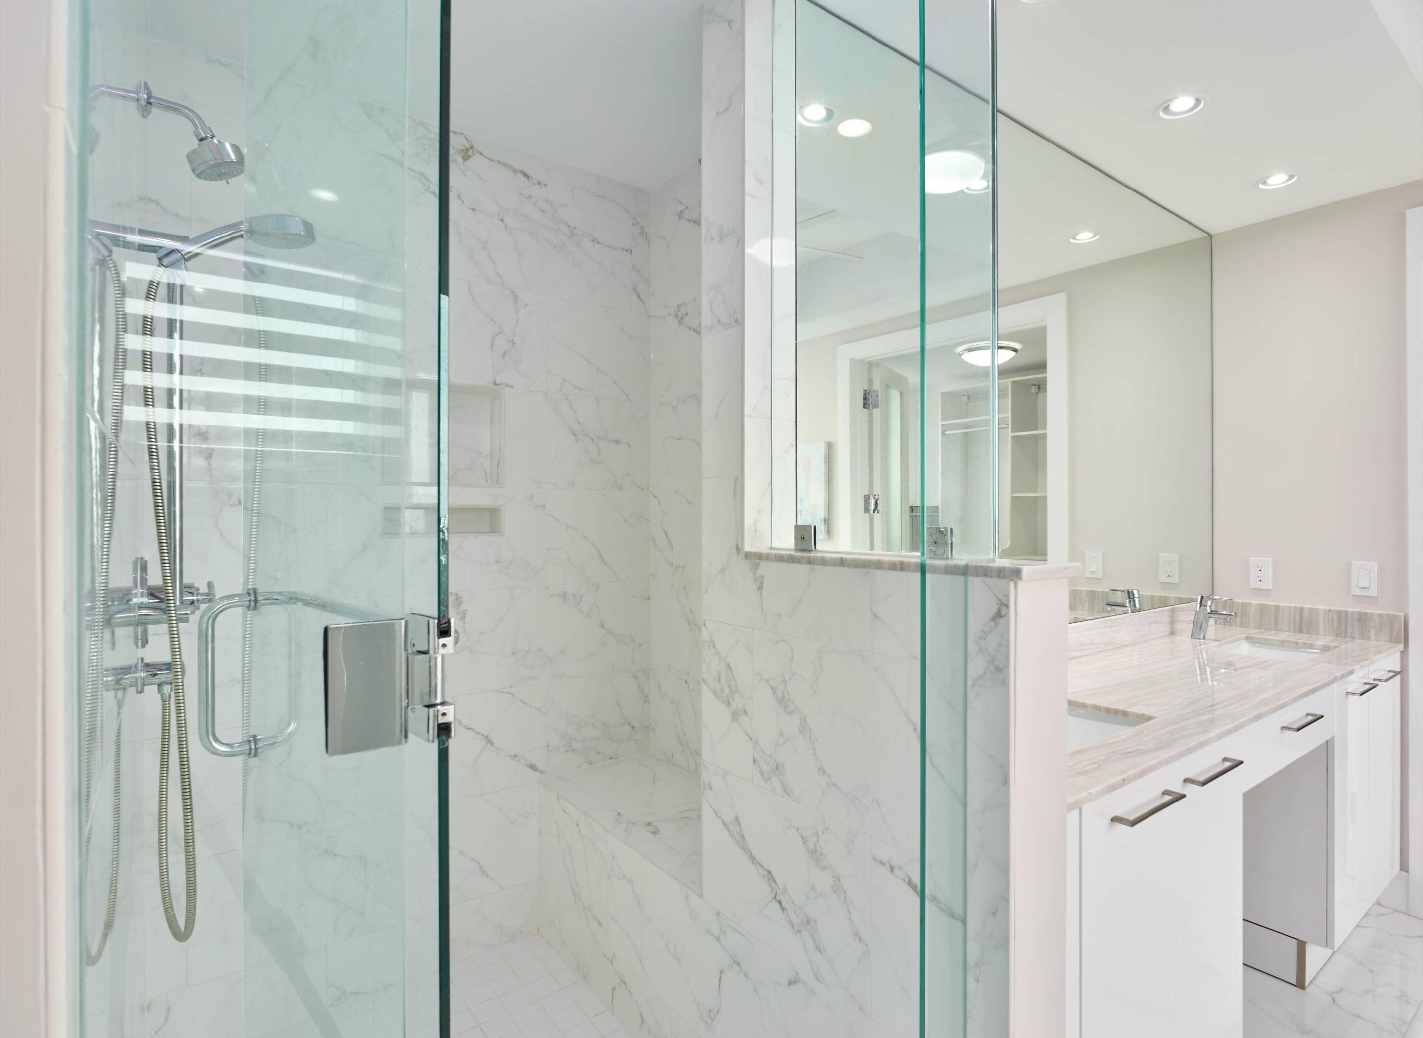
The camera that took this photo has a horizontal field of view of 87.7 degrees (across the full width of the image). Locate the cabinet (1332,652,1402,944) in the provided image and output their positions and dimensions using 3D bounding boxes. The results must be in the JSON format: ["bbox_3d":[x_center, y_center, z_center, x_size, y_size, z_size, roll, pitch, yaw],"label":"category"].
[{"bbox_3d":[1.856,0.868,2.499,0.762,0.857,0.564,0,0,-37],"label":"cabinet"}]

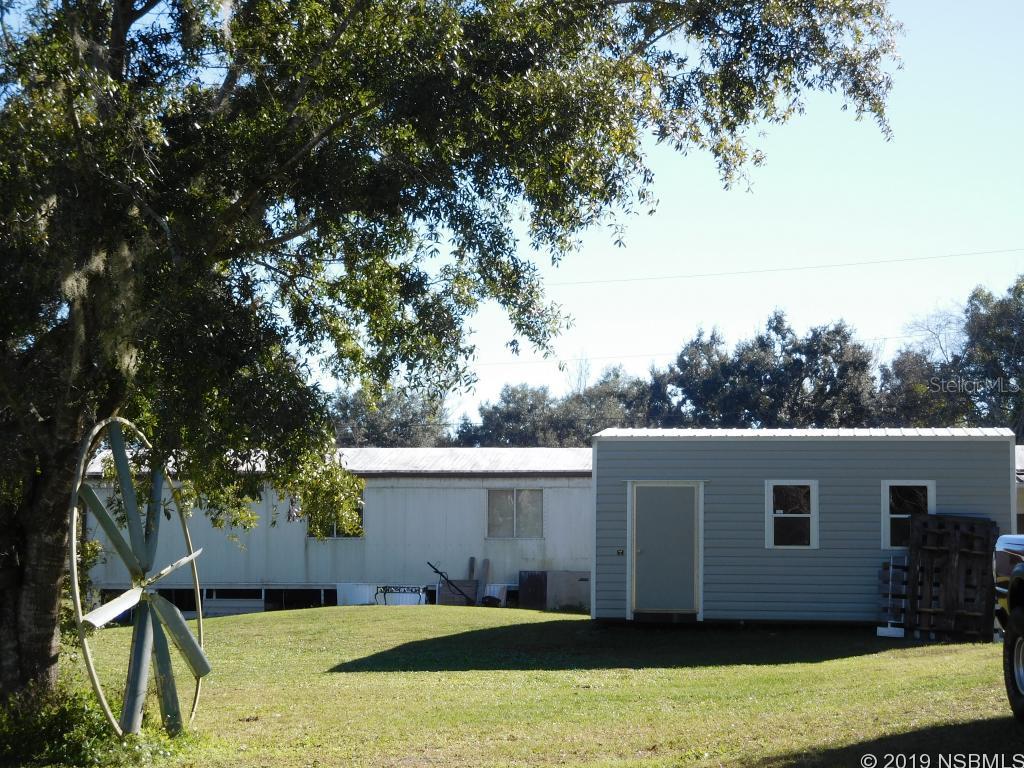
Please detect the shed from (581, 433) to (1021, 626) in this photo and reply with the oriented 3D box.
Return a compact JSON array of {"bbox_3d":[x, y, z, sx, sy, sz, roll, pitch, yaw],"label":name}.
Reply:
[{"bbox_3d":[4.458,2.163,31.532,6.062,2.967,3.541,0,-6,10],"label":"shed"}]

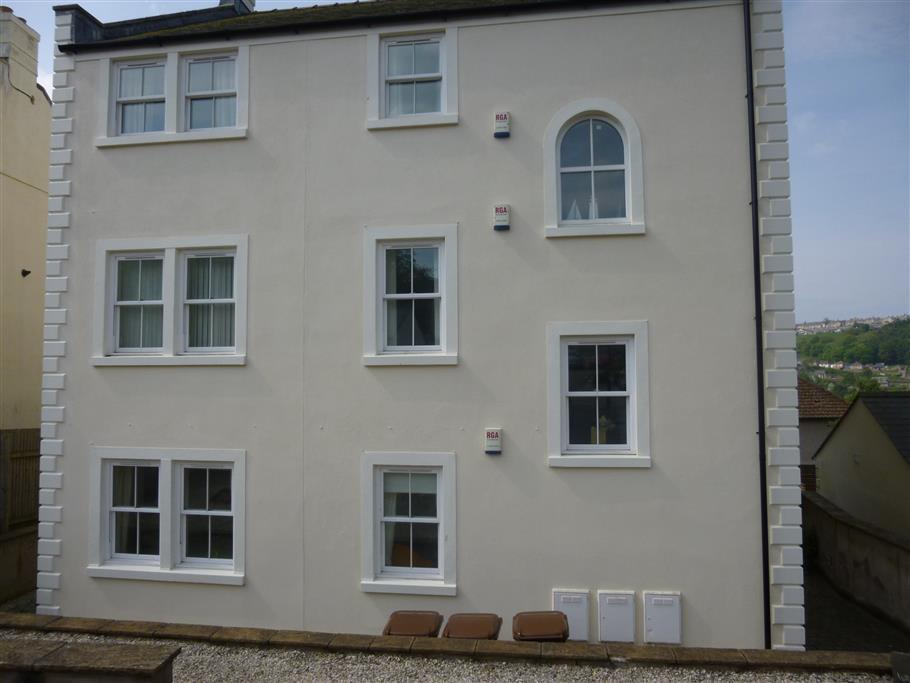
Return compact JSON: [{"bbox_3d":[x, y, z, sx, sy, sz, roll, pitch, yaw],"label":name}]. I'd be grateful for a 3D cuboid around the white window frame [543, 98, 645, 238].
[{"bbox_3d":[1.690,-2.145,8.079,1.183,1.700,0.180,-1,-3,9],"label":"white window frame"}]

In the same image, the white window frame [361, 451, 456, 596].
[{"bbox_3d":[-0.581,2.255,8.201,1.207,1.727,0.180,-1,-3,9],"label":"white window frame"}]

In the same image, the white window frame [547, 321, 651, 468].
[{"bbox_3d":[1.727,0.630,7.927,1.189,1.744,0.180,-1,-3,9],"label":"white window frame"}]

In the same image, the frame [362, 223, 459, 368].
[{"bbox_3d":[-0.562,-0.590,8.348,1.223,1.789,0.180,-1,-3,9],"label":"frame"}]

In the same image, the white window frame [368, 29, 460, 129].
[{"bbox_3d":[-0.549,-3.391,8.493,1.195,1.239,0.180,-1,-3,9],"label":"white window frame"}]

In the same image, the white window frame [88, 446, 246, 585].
[{"bbox_3d":[-3.813,2.290,8.703,2.226,1.742,0.180,-1,-3,9],"label":"white window frame"}]

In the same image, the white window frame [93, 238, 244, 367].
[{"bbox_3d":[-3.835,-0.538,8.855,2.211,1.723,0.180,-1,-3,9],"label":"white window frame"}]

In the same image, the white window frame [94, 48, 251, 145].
[{"bbox_3d":[-3.860,-3.345,9.007,2.219,1.276,0.180,-1,-3,9],"label":"white window frame"}]

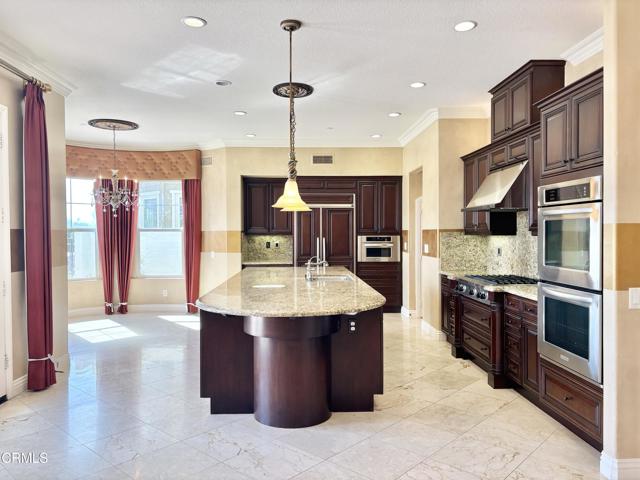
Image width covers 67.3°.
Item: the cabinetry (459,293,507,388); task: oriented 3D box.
[{"bbox_3d":[1.892,0.899,4.913,0.680,0.890,1.120,0,1,-3],"label":"cabinetry"}]

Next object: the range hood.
[{"bbox_3d":[1.948,-0.545,4.983,0.620,0.445,0.930,0,1,-3],"label":"range hood"}]

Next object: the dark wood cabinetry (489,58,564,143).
[{"bbox_3d":[2.164,-1.409,5.136,0.335,0.625,1.030,0,1,-3],"label":"dark wood cabinetry"}]

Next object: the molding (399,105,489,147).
[{"bbox_3d":[1.774,-1.677,7.369,0.750,0.150,2.220,0,1,-3],"label":"molding"}]

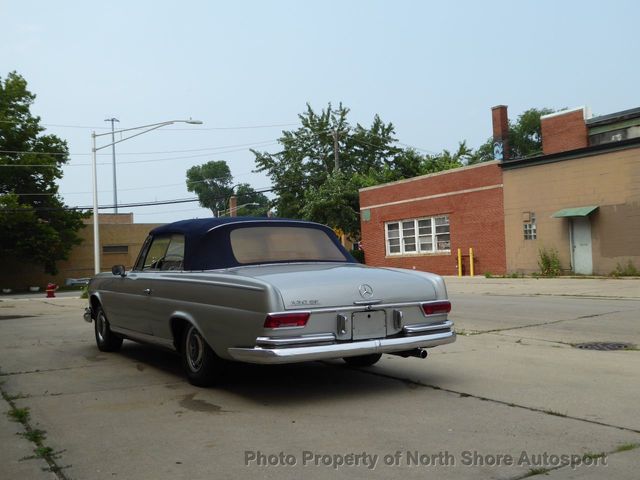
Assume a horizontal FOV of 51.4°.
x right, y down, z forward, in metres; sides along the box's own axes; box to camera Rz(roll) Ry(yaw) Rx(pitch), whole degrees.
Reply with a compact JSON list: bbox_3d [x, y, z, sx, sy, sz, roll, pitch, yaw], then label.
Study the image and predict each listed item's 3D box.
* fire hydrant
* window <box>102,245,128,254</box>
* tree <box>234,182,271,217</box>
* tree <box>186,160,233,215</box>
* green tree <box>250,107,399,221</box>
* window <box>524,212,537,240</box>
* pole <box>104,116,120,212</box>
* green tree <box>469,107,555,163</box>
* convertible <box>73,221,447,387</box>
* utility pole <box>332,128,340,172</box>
[{"bbox_3d":[-11.497,2.175,28.500,0.380,0.640,0.420,0,-2,-33],"label":"fire hydrant"},{"bbox_3d":[-11.982,0.557,39.000,1.500,0.520,0.150,0,-2,-33],"label":"window"},{"bbox_3d":[-8.439,-1.230,82.000,5.600,11.707,5.600,-2,-2,0],"label":"tree"},{"bbox_3d":[-13.161,-2.430,80.000,5.800,14.250,5.800,-2,-2,0],"label":"tree"},{"bbox_3d":[0.518,-3.454,46.000,10.200,12.097,9.500,-2,-2,0],"label":"green tree"},{"bbox_3d":[8.824,-0.566,27.900,0.150,1.160,0.600,0,-2,-33],"label":"window"},{"bbox_3d":[-20.020,-3.794,65.000,1.500,16.338,0.500,-2,-2,0],"label":"pole"},{"bbox_3d":[13.593,-3.660,47.000,6.600,11.393,6.600,-2,-2,0],"label":"green tree"},{"bbox_3d":[-0.885,0.483,6.590,1.830,1.430,4.860,0,-2,-33],"label":"convertible"},{"bbox_3d":[1.236,-2.597,47.000,1.200,10.411,0.300,0,-2,-33],"label":"utility pole"}]

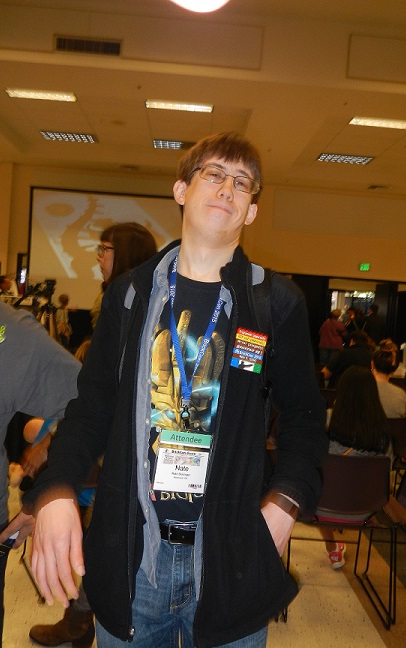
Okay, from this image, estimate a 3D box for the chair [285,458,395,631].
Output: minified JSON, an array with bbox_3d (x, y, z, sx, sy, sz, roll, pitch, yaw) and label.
[{"bbox_3d":[0.644,1.000,2.657,0.500,0.780,0.530,4,2,-2],"label":"chair"}]

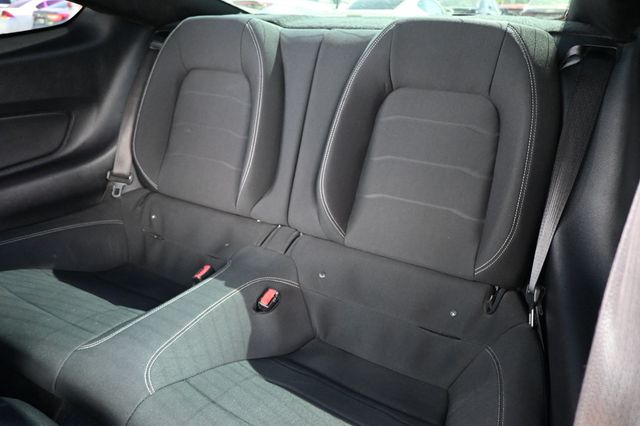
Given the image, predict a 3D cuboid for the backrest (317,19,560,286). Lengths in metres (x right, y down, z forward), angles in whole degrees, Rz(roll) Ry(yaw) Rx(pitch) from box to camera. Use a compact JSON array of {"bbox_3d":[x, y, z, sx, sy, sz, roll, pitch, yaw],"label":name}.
[{"bbox_3d":[0.232,-0.132,0.874,0.437,0.472,0.157,14,4,27],"label":"backrest"}]

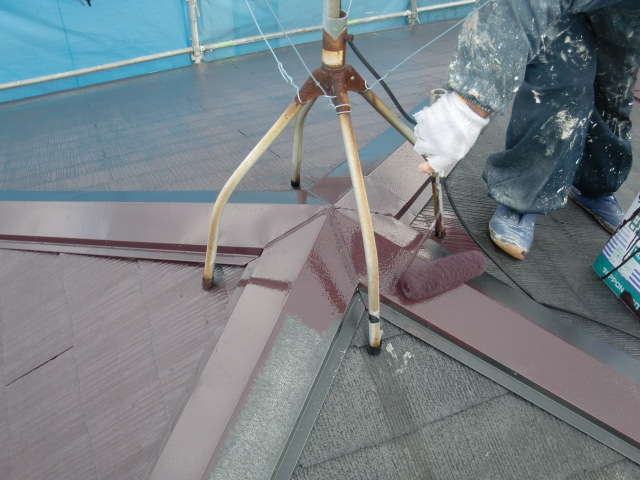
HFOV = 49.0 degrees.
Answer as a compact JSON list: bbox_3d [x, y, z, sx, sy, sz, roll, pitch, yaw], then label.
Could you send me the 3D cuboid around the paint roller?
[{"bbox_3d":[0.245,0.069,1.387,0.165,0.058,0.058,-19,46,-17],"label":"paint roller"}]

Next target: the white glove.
[{"bbox_3d":[0.223,-0.188,1.230,0.108,0.132,0.078,36,23,-10],"label":"white glove"}]

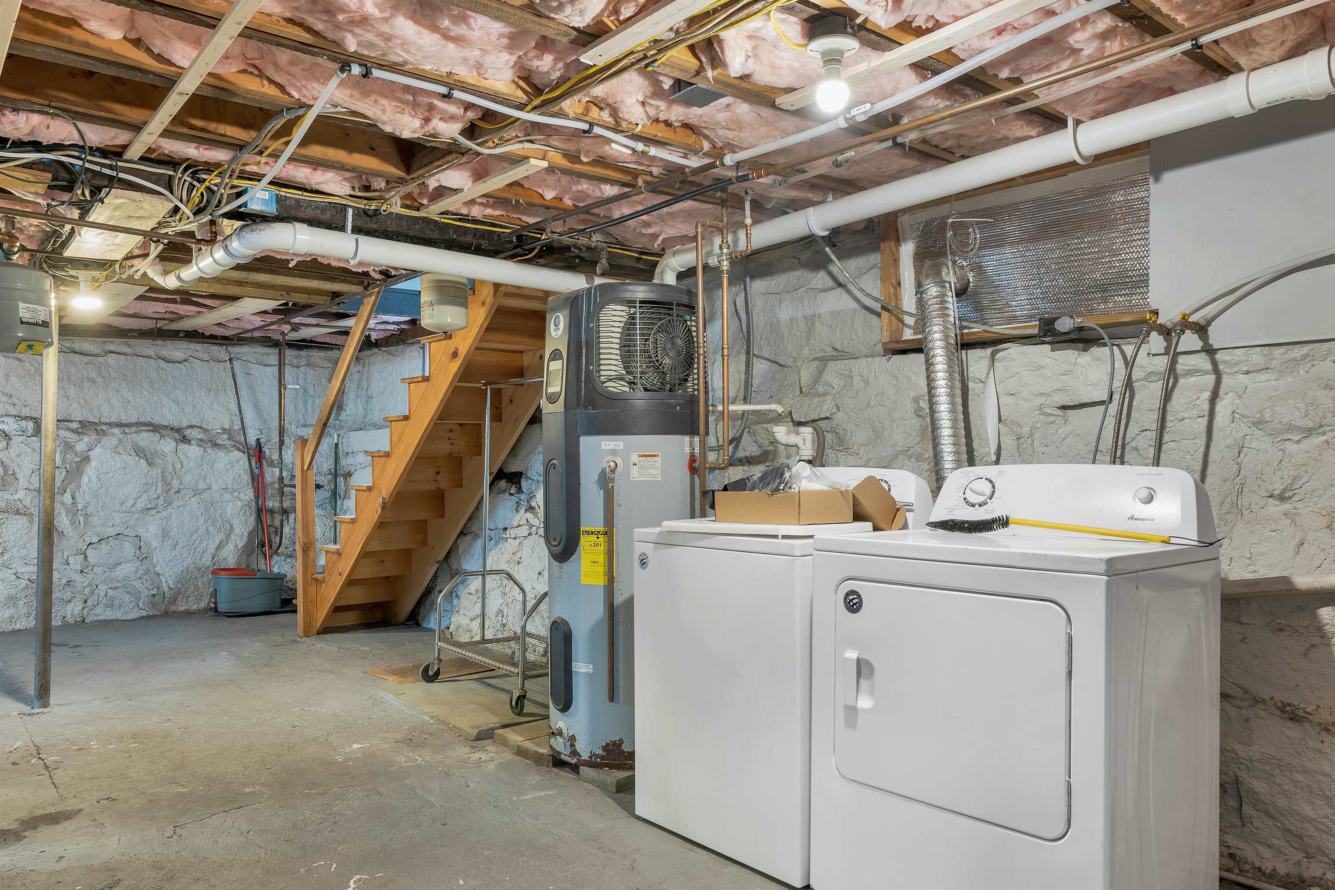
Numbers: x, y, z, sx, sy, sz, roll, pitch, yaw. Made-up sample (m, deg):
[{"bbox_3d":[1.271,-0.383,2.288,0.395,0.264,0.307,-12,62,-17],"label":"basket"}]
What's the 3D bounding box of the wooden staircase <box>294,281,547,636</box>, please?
[{"bbox_3d":[-1.467,0.160,5.520,0.740,2.250,2.500,1,-2,-42],"label":"wooden staircase"}]

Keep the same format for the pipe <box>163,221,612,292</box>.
[{"bbox_3d":[-1.100,-0.672,3.760,1.500,0.140,1.080,1,-2,-42],"label":"pipe"}]

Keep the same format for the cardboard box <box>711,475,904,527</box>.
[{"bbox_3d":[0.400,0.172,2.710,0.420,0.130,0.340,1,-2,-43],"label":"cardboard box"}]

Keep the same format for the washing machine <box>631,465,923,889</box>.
[{"bbox_3d":[0.370,0.620,2.795,0.665,1.090,0.690,1,-2,-42],"label":"washing machine"}]

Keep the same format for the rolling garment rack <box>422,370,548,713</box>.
[{"bbox_3d":[-0.720,0.425,4.320,0.520,1.520,0.900,1,-2,-40],"label":"rolling garment rack"}]

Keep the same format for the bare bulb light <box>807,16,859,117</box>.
[{"bbox_3d":[0.352,-0.810,1.900,0.115,0.195,0.115,0,-1,0],"label":"bare bulb light"}]

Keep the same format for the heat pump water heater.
[{"bbox_3d":[-0.170,0.295,3.430,0.670,1.715,0.620,0,-1,0],"label":"heat pump water heater"}]

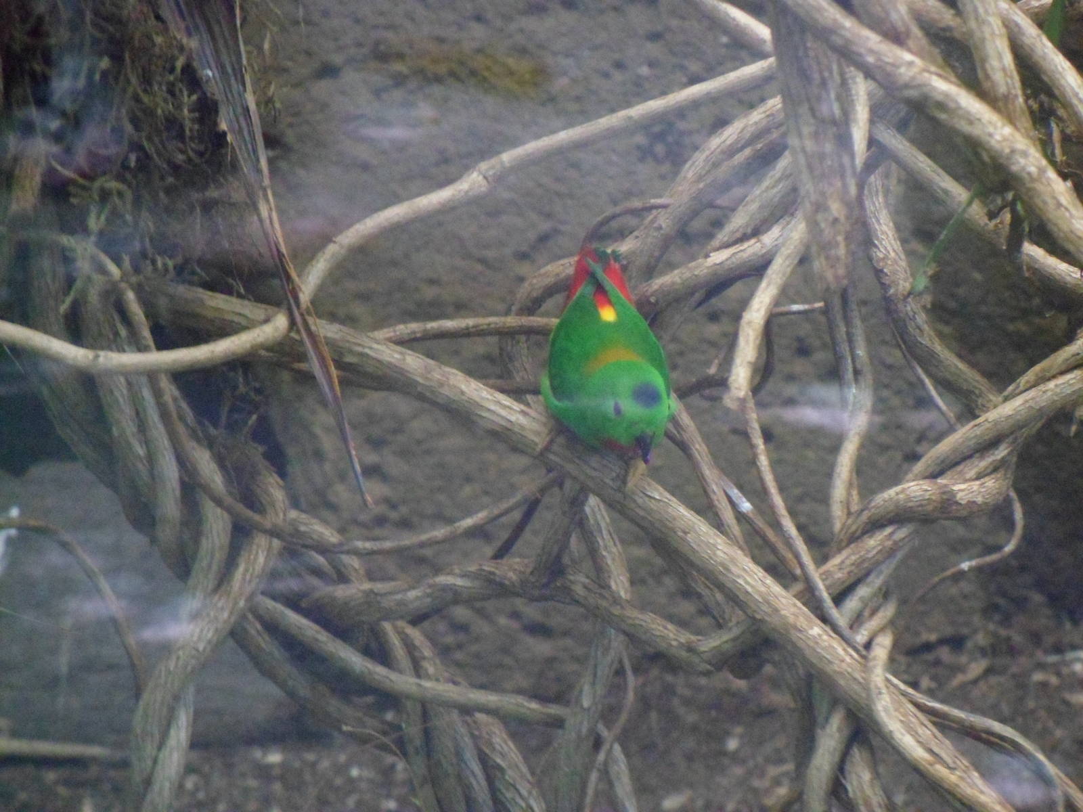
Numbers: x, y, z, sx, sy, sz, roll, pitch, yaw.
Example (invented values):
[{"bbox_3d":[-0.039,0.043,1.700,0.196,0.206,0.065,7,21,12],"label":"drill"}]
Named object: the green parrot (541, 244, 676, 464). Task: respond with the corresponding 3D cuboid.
[{"bbox_3d":[0.027,-0.019,3.400,0.054,0.056,0.116,-3,38,-6],"label":"green parrot"}]

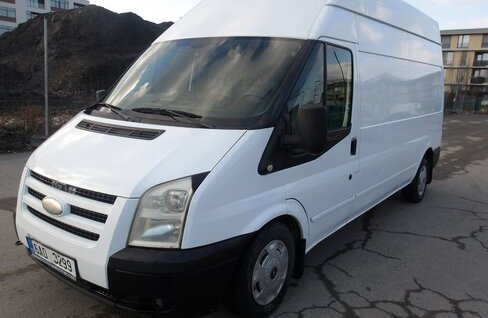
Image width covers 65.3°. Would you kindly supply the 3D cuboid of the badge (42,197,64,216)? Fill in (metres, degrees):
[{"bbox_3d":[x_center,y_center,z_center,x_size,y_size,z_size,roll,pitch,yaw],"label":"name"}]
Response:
[{"bbox_3d":[-1.086,0.268,2.163,0.200,0.100,0.025,9,-1,37],"label":"badge"}]

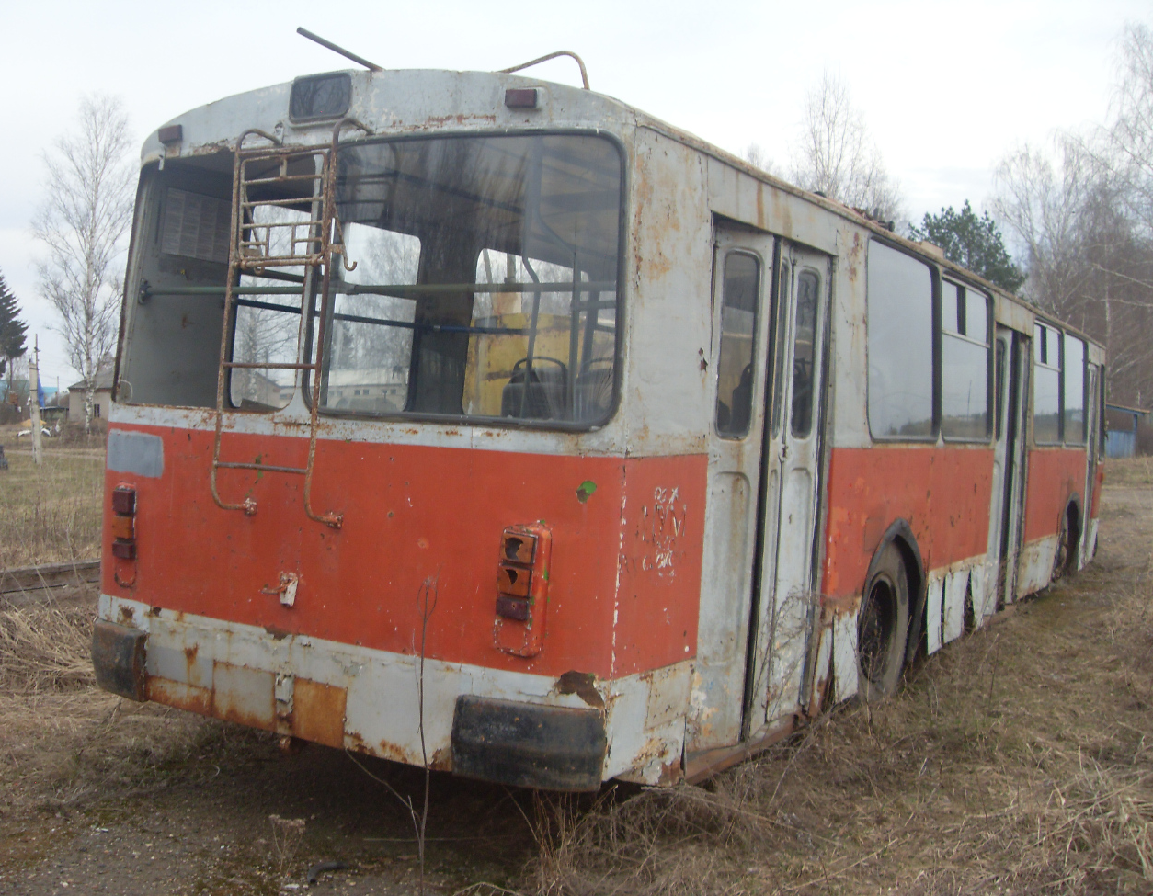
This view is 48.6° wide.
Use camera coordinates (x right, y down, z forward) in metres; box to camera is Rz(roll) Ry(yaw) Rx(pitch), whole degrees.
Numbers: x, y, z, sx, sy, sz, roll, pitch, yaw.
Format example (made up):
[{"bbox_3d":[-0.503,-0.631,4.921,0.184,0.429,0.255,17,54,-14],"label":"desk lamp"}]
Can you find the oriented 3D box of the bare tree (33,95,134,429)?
[{"bbox_3d":[-22.913,-8.573,60.000,4.400,15.400,4.400,1,2,0],"label":"bare tree"}]

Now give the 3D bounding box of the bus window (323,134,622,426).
[{"bbox_3d":[-0.389,-0.583,4.429,1.150,1.000,0.090,4,-1,27],"label":"bus window"}]

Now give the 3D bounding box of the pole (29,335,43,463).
[{"bbox_3d":[-13.130,-1.099,31.000,0.220,3.150,0.220,1,2,0],"label":"pole"}]

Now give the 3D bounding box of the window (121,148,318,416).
[{"bbox_3d":[-1.442,-0.647,5.061,1.100,1.000,0.090,3,-1,33],"label":"window"}]

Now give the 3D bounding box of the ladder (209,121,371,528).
[{"bbox_3d":[-1.083,-0.467,4.731,0.500,1.460,0.210,3,0,30],"label":"ladder"}]

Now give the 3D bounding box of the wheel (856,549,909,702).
[{"bbox_3d":[1.565,0.978,7.133,0.290,1.050,1.050,3,2,30],"label":"wheel"}]

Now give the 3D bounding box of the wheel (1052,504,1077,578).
[{"bbox_3d":[4.514,0.938,12.313,0.280,1.050,1.050,3,2,30],"label":"wheel"}]

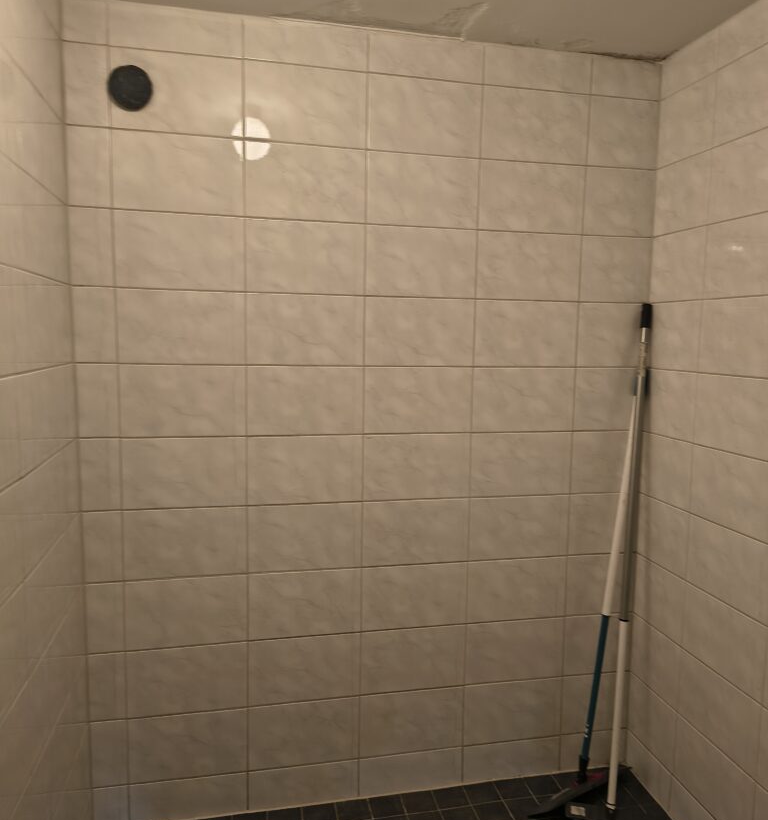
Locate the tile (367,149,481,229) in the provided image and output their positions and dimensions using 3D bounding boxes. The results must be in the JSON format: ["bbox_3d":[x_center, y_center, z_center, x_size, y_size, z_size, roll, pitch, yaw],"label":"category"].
[{"bbox_3d":[0.113,-0.621,1.996,0.329,0.197,0.009,0,7,-13],"label":"tile"}]

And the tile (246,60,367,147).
[{"bbox_3d":[-0.208,-0.818,1.913,0.330,0.199,0.009,-1,7,-13],"label":"tile"}]

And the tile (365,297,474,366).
[{"bbox_3d":[0.107,-0.229,2.065,0.331,0.197,0.010,-1,7,-13],"label":"tile"}]

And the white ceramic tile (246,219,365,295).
[{"bbox_3d":[-0.215,-0.422,1.959,0.330,0.199,0.009,-1,7,-13],"label":"white ceramic tile"}]

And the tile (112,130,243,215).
[{"bbox_3d":[-0.538,-0.620,1.873,0.331,0.197,0.010,-1,7,-13],"label":"tile"}]

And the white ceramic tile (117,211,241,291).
[{"bbox_3d":[-0.539,-0.420,1.891,0.331,0.197,0.009,-1,7,-13],"label":"white ceramic tile"}]

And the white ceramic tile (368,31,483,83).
[{"bbox_3d":[0.119,-0.982,1.980,0.331,0.114,0.010,-1,7,-13],"label":"white ceramic tile"}]

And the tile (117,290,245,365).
[{"bbox_3d":[-0.544,-0.223,1.919,0.330,0.197,0.010,0,7,-13],"label":"tile"}]

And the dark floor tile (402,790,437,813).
[{"bbox_3d":[0.103,1.201,2.172,0.099,0.009,0.099,-1,7,-13],"label":"dark floor tile"}]

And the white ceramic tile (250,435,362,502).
[{"bbox_3d":[-0.225,0.172,2.038,0.330,0.197,0.010,0,7,-13],"label":"white ceramic tile"}]

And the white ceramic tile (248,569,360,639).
[{"bbox_3d":[-0.232,0.569,2.082,0.330,0.197,0.010,0,7,-13],"label":"white ceramic tile"}]

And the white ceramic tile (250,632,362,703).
[{"bbox_3d":[-0.235,0.770,2.110,0.332,0.198,0.010,-1,7,-13],"label":"white ceramic tile"}]

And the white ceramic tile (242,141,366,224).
[{"bbox_3d":[-0.211,-0.622,1.942,0.331,0.197,0.009,-1,7,-13],"label":"white ceramic tile"}]

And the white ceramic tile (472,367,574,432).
[{"bbox_3d":[0.425,-0.031,2.151,0.329,0.197,0.009,0,6,-12],"label":"white ceramic tile"}]

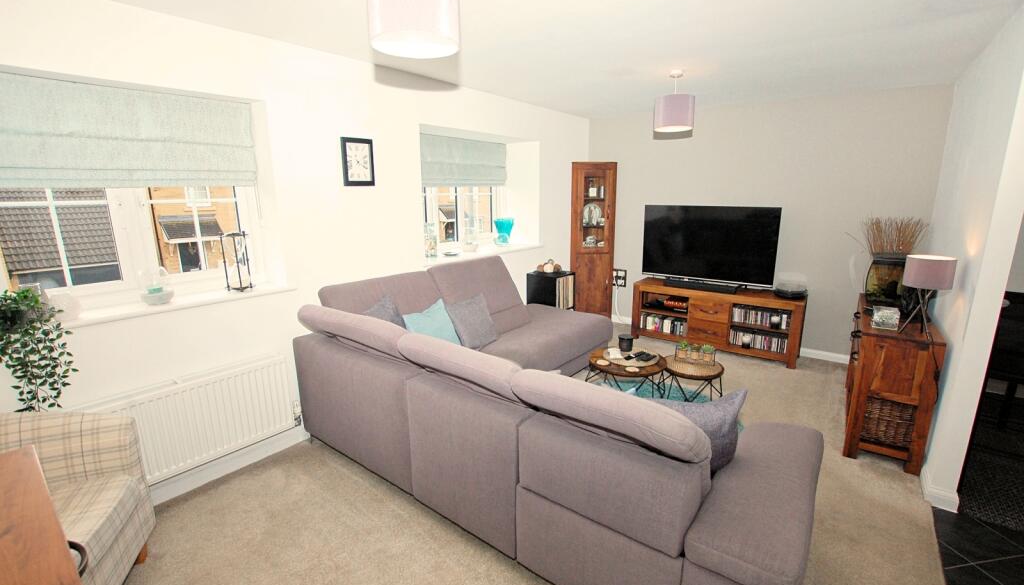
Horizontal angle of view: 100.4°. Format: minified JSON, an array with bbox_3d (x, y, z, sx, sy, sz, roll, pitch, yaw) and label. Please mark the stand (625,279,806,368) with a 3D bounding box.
[{"bbox_3d":[2.044,0.261,4.352,1.470,0.600,0.440,9,16,37],"label":"stand"}]

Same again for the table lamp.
[{"bbox_3d":[2.225,0.028,2.317,0.195,0.435,0.195,10,17,39],"label":"table lamp"}]

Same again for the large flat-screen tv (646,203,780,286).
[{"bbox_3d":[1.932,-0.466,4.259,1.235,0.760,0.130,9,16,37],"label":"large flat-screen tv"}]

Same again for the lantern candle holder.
[{"bbox_3d":[-1.593,-0.171,2.440,0.130,0.320,0.130,10,17,39],"label":"lantern candle holder"}]

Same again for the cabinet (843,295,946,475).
[{"bbox_3d":[2.490,0.516,2.850,0.340,0.765,1.230,9,16,36],"label":"cabinet"}]

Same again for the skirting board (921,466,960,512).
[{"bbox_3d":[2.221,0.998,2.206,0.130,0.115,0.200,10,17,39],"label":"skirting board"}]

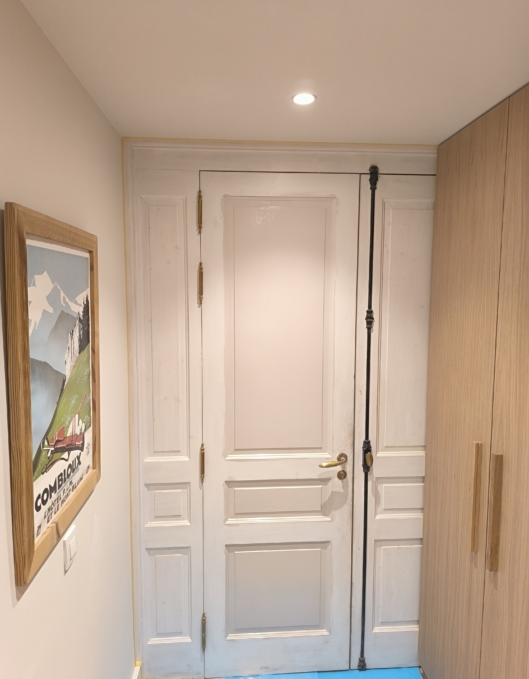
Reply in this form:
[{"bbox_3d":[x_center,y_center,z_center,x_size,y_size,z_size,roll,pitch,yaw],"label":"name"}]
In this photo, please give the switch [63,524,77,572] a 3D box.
[{"bbox_3d":[-0.533,0.570,1.282,0.011,0.083,0.082,0,5,-4],"label":"switch"}]

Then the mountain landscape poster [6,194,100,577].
[{"bbox_3d":[-0.523,0.092,1.226,0.028,0.771,0.562,0,5,-4],"label":"mountain landscape poster"}]

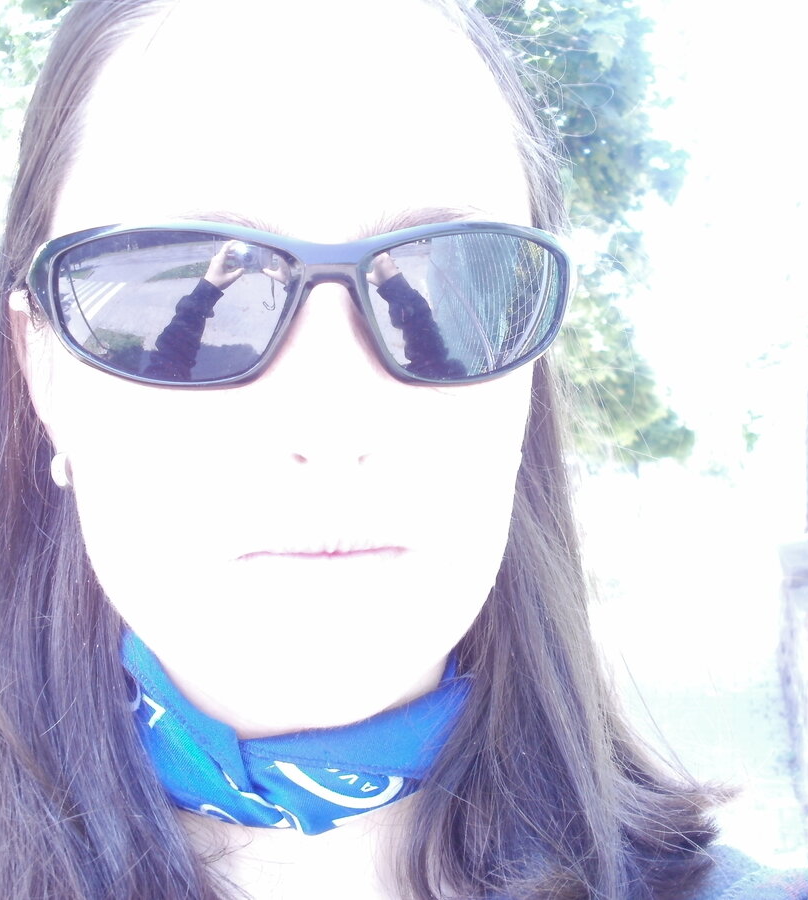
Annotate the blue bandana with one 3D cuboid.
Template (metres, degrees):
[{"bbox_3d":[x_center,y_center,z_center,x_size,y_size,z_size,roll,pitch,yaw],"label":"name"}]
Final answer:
[{"bbox_3d":[-0.036,0.081,0.433,0.128,0.057,0.128,-1,9,-7],"label":"blue bandana"}]

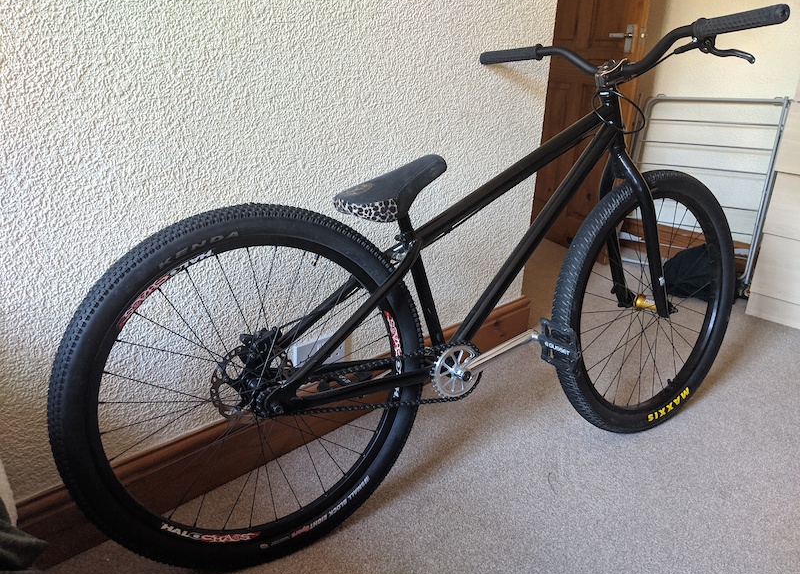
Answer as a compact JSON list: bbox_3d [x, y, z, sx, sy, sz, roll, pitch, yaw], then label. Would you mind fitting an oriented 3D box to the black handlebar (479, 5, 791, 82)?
[{"bbox_3d":[0.446,-0.503,1.349,0.088,0.088,0.773,-10,17,-31],"label":"black handlebar"}]

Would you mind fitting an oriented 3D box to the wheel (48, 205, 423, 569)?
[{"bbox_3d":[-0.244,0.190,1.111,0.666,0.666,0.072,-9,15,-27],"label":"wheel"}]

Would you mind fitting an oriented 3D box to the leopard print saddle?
[{"bbox_3d":[-0.001,-0.179,1.167,0.240,0.072,0.132,-29,23,-21],"label":"leopard print saddle"}]

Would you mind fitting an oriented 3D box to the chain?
[{"bbox_3d":[-0.032,0.194,1.174,0.455,0.122,0.016,-7,14,-28],"label":"chain"}]

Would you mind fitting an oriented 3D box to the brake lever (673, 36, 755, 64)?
[{"bbox_3d":[0.576,-0.438,1.160,0.055,0.052,0.143,-12,24,-35],"label":"brake lever"}]

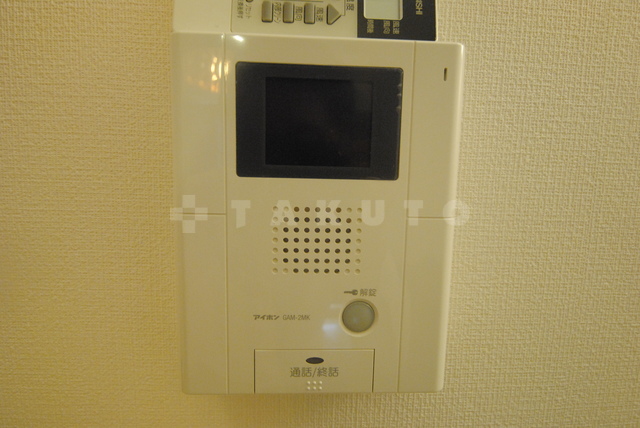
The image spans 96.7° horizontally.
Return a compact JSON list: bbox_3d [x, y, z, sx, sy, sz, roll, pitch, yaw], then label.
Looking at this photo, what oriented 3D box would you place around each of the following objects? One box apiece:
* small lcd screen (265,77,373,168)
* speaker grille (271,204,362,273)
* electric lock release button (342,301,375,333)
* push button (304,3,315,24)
[{"bbox_3d":[0.000,-0.056,0.175,0.065,0.051,0.005,1,5,-2],"label":"small lcd screen"},{"bbox_3d":[-0.002,0.017,0.185,0.058,0.043,0.003,1,5,-2],"label":"speaker grille"},{"bbox_3d":[0.025,0.067,0.186,0.021,0.021,0.005,1,5,-2],"label":"electric lock release button"},{"bbox_3d":[-0.006,-0.121,0.172,0.006,0.011,0.003,1,5,-2],"label":"push button"}]

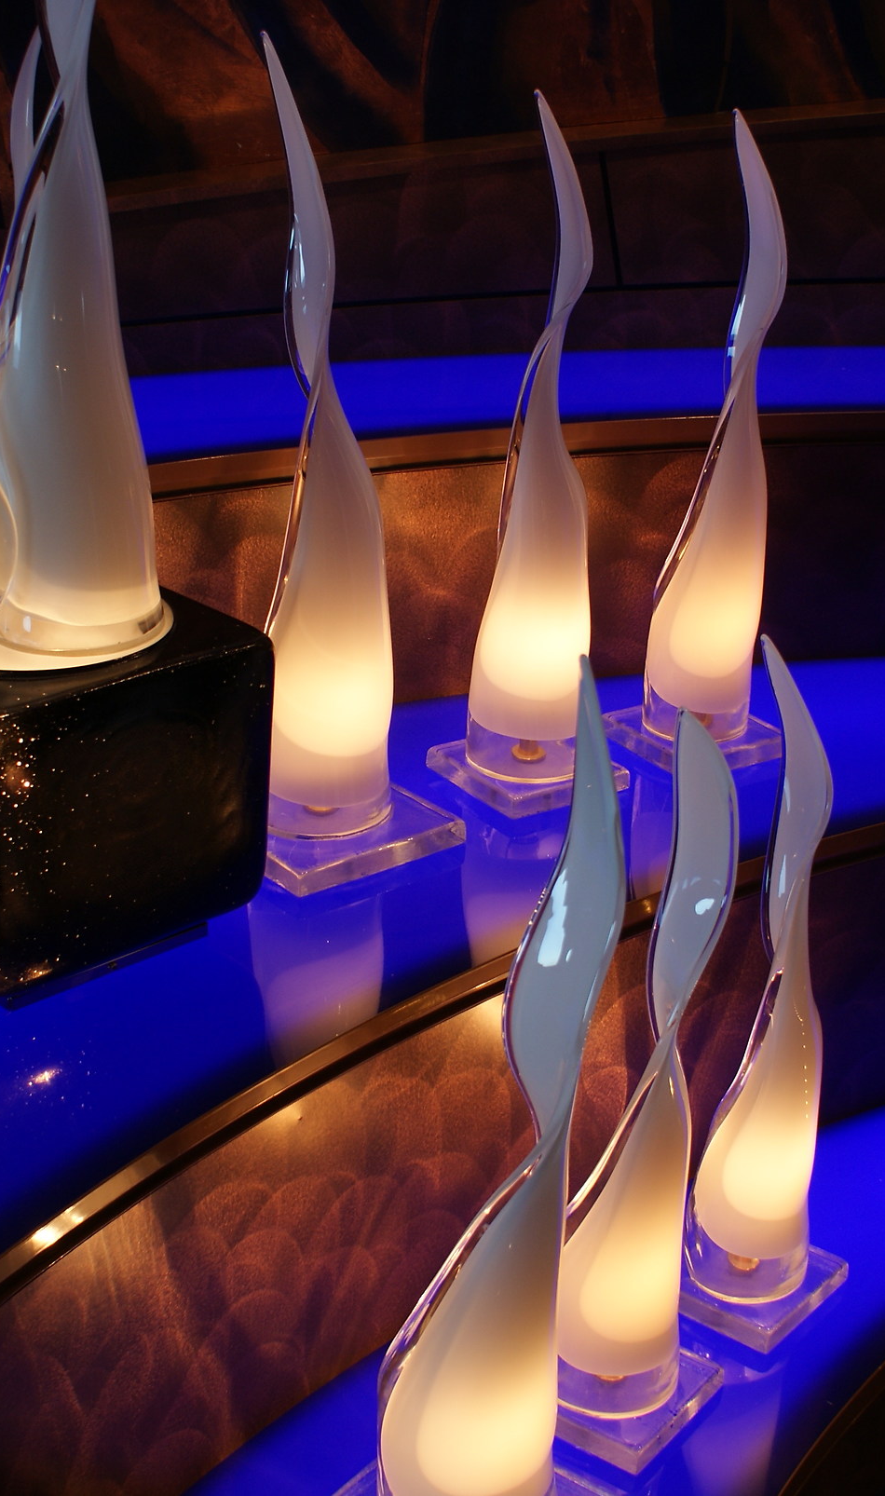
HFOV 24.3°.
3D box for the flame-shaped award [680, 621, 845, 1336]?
[{"bbox_3d":[0.223,0.158,1.386,0.113,0.489,0.113,19,27,36],"label":"flame-shaped award"}]

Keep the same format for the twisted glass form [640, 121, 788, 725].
[{"bbox_3d":[0.210,-0.239,1.570,0.084,0.475,0.086,2,21,0],"label":"twisted glass form"}]

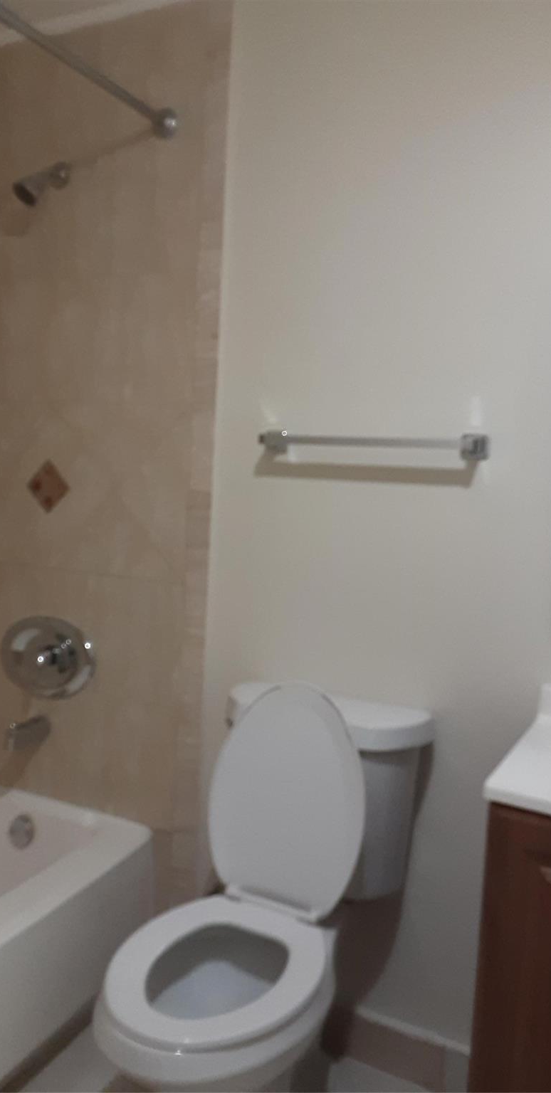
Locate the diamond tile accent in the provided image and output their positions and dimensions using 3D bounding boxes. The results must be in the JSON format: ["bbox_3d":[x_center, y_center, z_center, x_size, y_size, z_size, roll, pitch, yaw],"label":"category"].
[{"bbox_3d":[-0.599,-0.158,2.340,0.138,0.140,0.010,5,5,26],"label":"diamond tile accent"}]

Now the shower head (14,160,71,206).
[{"bbox_3d":[-0.581,-0.905,2.192,0.070,0.146,0.164,5,5,26],"label":"shower head"}]

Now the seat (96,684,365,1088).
[{"bbox_3d":[-0.076,0.532,1.586,0.360,0.490,0.540,5,5,23],"label":"seat"}]

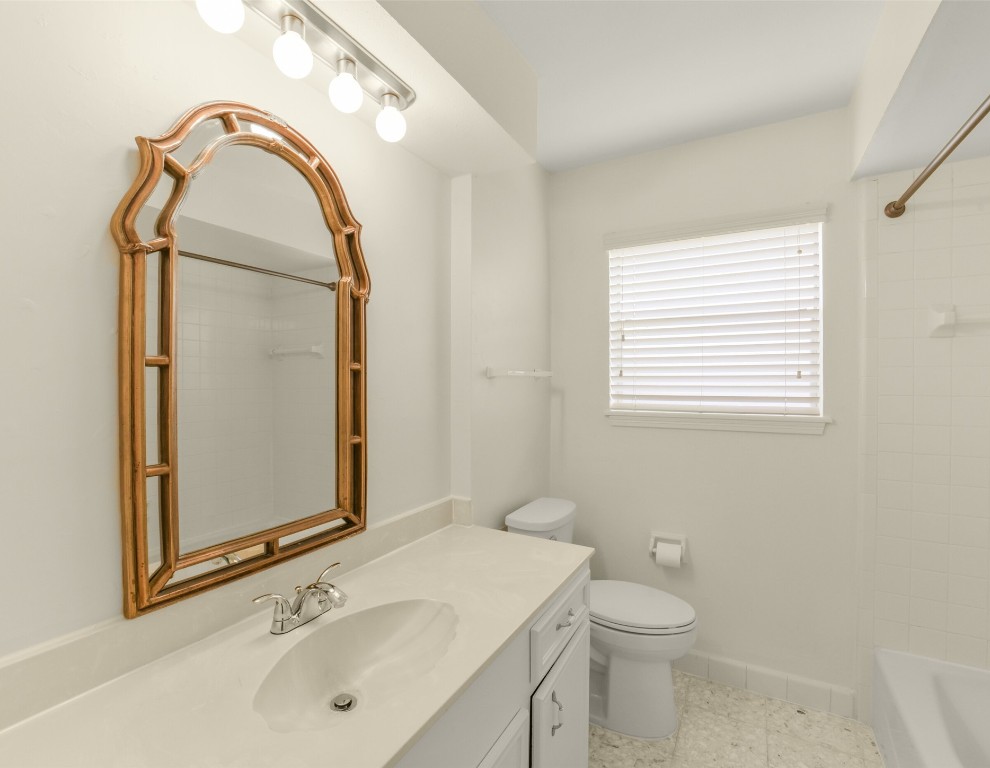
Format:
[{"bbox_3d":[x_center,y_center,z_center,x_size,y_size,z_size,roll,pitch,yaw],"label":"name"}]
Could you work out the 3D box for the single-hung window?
[{"bbox_3d":[0.968,-0.254,2.056,0.870,0.905,0.100,0,1,27],"label":"single-hung window"}]

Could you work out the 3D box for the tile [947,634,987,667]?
[{"bbox_3d":[1.740,0.978,1.643,0.107,0.104,0.009,0,0,30],"label":"tile"}]

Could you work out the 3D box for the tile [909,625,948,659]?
[{"bbox_3d":[1.628,0.970,1.682,0.108,0.105,0.009,0,1,27],"label":"tile"}]

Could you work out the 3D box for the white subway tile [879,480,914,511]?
[{"bbox_3d":[1.557,0.430,1.744,0.107,0.108,0.009,0,0,30],"label":"white subway tile"}]

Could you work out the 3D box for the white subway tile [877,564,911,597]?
[{"bbox_3d":[1.544,0.757,1.736,0.107,0.108,0.010,0,0,27],"label":"white subway tile"}]

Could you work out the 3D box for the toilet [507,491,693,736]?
[{"bbox_3d":[0.472,0.951,1.918,0.730,0.765,0.430,0,1,28],"label":"toilet"}]

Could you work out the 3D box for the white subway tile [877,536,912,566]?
[{"bbox_3d":[1.548,0.652,1.745,0.108,0.108,0.008,0,1,26],"label":"white subway tile"}]

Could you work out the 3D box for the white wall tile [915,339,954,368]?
[{"bbox_3d":[1.631,-0.120,1.672,0.108,0.108,0.009,0,1,27],"label":"white wall tile"}]

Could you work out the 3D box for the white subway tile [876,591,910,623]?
[{"bbox_3d":[1.542,0.866,1.736,0.107,0.108,0.009,0,1,27],"label":"white subway tile"}]

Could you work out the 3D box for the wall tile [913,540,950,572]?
[{"bbox_3d":[1.639,0.648,1.687,0.107,0.108,0.010,0,0,27],"label":"wall tile"}]

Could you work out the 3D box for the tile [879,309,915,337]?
[{"bbox_3d":[1.558,-0.230,1.740,0.107,0.108,0.009,0,0,30],"label":"tile"}]

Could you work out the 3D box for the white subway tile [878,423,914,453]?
[{"bbox_3d":[1.557,0.210,1.743,0.107,0.108,0.009,0,0,30],"label":"white subway tile"}]

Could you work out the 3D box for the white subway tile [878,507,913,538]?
[{"bbox_3d":[1.548,0.541,1.744,0.108,0.108,0.008,0,1,26],"label":"white subway tile"}]

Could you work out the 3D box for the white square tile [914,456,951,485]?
[{"bbox_3d":[1.629,0.316,1.676,0.108,0.108,0.009,0,1,27],"label":"white square tile"}]

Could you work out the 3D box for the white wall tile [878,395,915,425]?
[{"bbox_3d":[1.557,0.100,1.742,0.107,0.108,0.009,0,0,30],"label":"white wall tile"}]

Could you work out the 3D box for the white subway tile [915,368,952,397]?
[{"bbox_3d":[1.639,-0.009,1.679,0.107,0.108,0.010,0,0,27],"label":"white subway tile"}]

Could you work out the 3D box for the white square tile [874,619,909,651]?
[{"bbox_3d":[1.544,0.976,1.738,0.107,0.108,0.010,0,0,27],"label":"white square tile"}]

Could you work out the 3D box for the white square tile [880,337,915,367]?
[{"bbox_3d":[1.536,-0.121,1.721,0.108,0.108,0.009,0,1,27],"label":"white square tile"}]

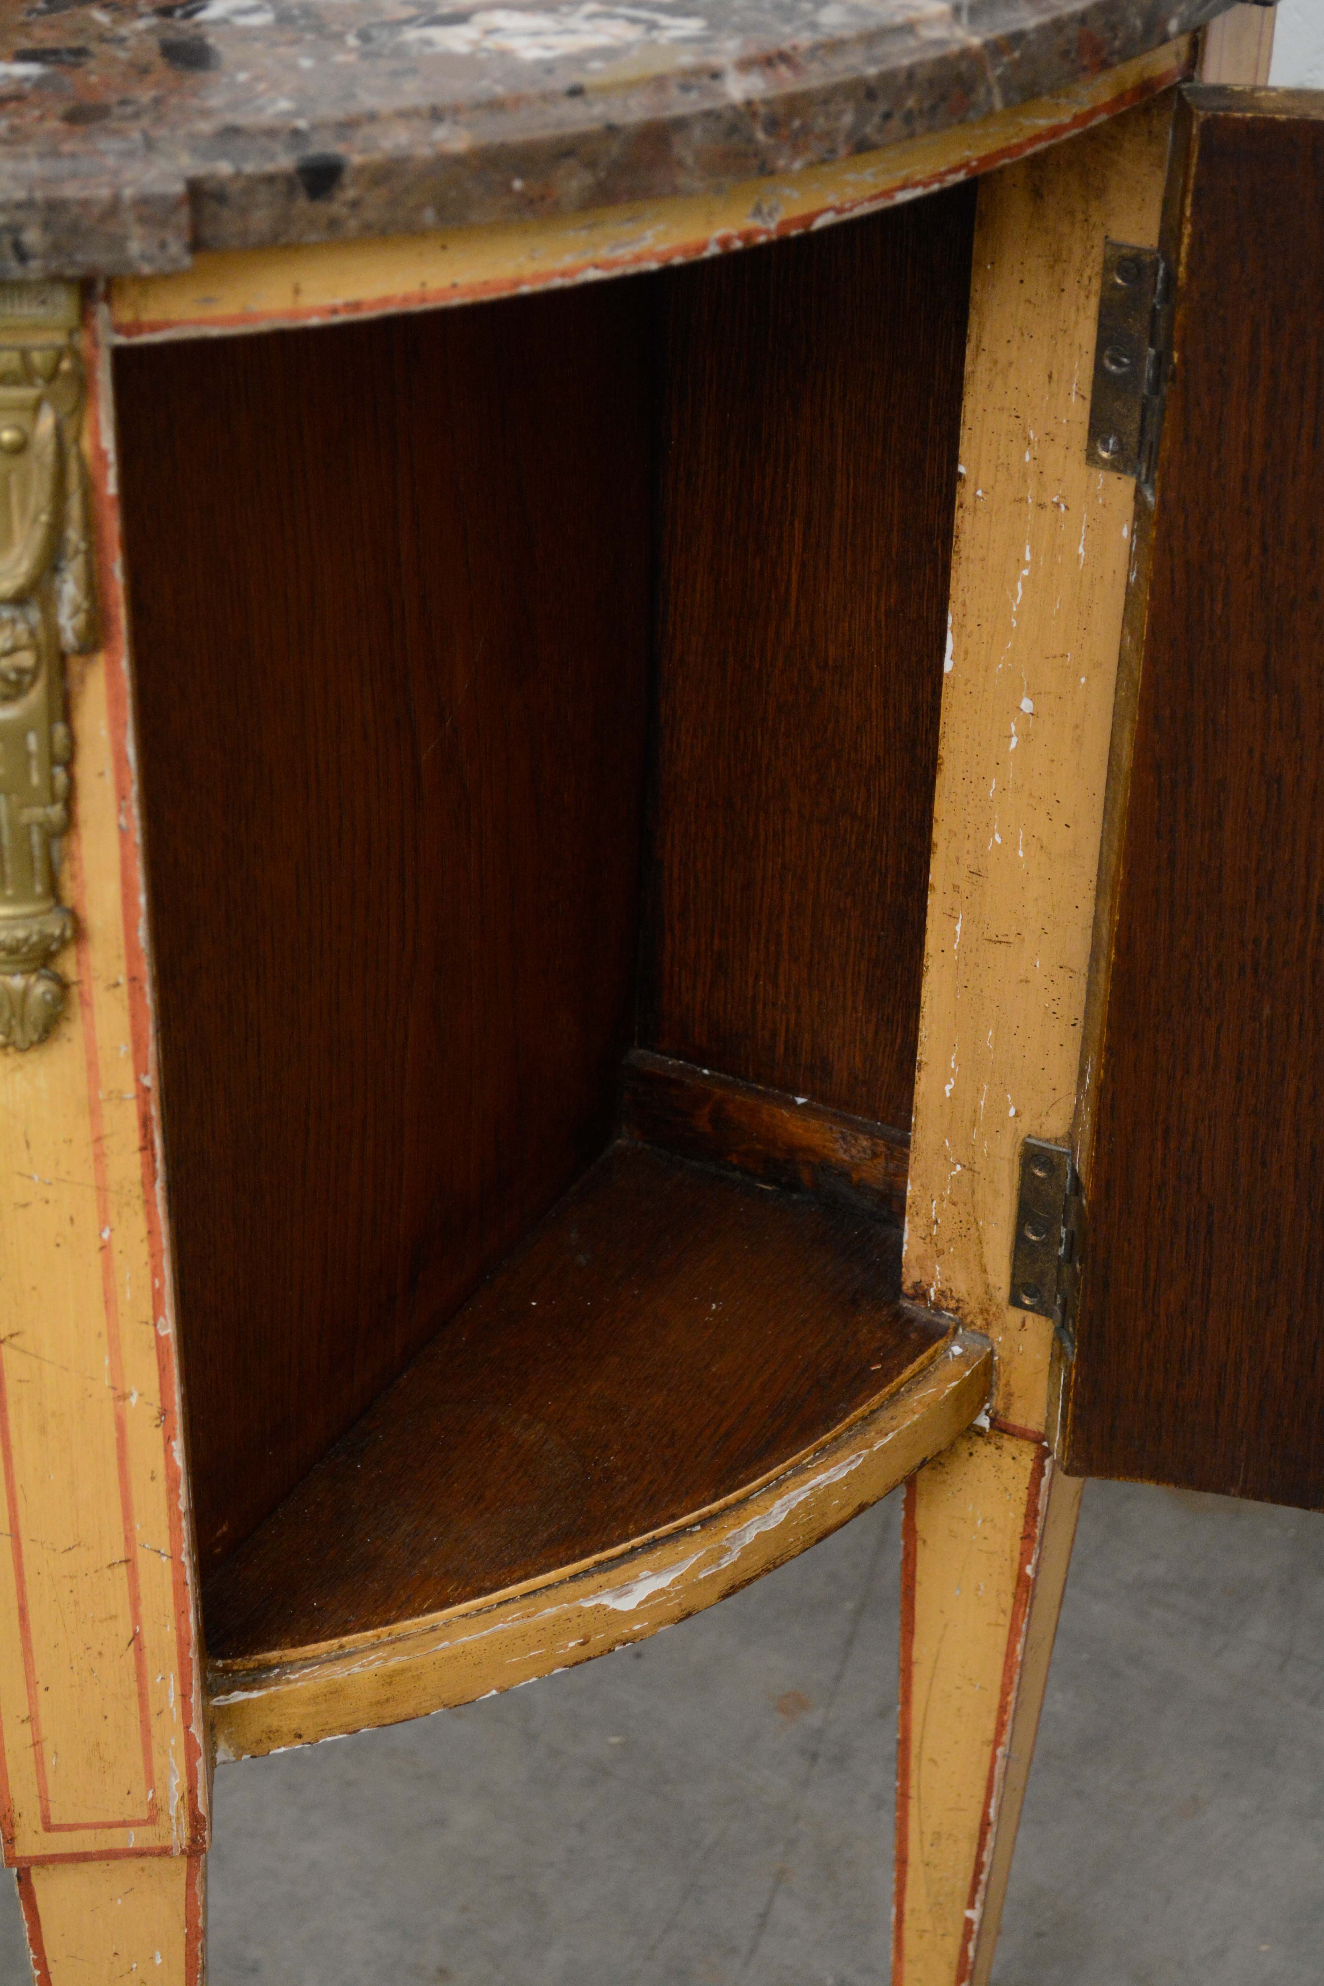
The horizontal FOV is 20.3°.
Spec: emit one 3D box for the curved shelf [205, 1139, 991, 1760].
[{"bbox_3d":[-0.015,0.174,1.294,0.175,0.034,0.340,16,35,22],"label":"curved shelf"}]

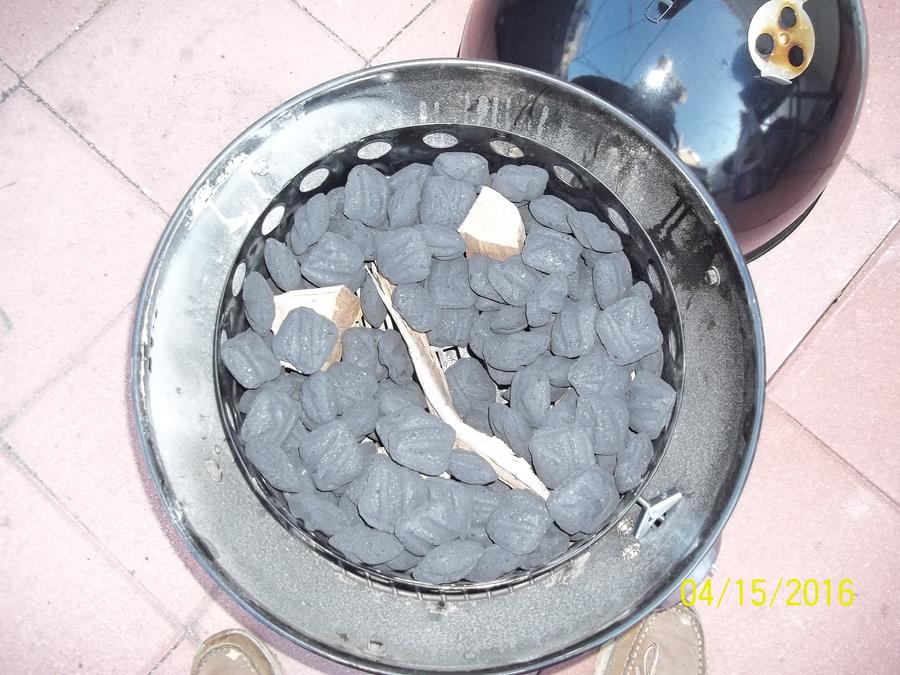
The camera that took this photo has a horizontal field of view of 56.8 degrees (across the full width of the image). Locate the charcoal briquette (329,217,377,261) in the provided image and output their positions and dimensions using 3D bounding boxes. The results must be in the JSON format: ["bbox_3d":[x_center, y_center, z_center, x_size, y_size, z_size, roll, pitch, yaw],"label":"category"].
[{"bbox_3d":[-0.084,-0.087,0.736,0.050,0.030,0.050,31,76,5],"label":"charcoal briquette"}]

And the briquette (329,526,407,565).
[{"bbox_3d":[-0.064,0.161,0.645,0.052,0.052,0.030,15,90,-31],"label":"briquette"}]

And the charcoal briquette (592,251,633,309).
[{"bbox_3d":[0.139,-0.048,0.717,0.050,0.029,0.050,11,68,-36],"label":"charcoal briquette"}]

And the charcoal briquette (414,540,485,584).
[{"bbox_3d":[-0.001,0.179,0.664,0.058,0.053,0.028,-23,98,0],"label":"charcoal briquette"}]

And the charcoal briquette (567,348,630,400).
[{"bbox_3d":[0.127,0.029,0.703,0.050,0.029,0.050,0,85,0],"label":"charcoal briquette"}]

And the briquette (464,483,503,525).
[{"bbox_3d":[0.026,0.136,0.678,0.050,0.030,0.050,11,84,1],"label":"briquette"}]

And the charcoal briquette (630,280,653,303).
[{"bbox_3d":[0.154,-0.028,0.715,0.052,0.028,0.053,-30,66,7],"label":"charcoal briquette"}]

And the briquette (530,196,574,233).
[{"bbox_3d":[0.092,-0.110,0.741,0.049,0.049,0.026,30,115,2],"label":"briquette"}]

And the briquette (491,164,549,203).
[{"bbox_3d":[0.062,-0.138,0.747,0.053,0.028,0.053,-1,38,3],"label":"briquette"}]

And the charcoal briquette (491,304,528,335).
[{"bbox_3d":[0.055,-0.024,0.730,0.050,0.030,0.050,2,59,1],"label":"charcoal briquette"}]

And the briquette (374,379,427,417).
[{"bbox_3d":[-0.043,0.058,0.715,0.053,0.029,0.053,6,67,-1],"label":"briquette"}]

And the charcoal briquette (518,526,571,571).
[{"bbox_3d":[0.076,0.165,0.665,0.049,0.049,0.026,-30,120,-1],"label":"charcoal briquette"}]

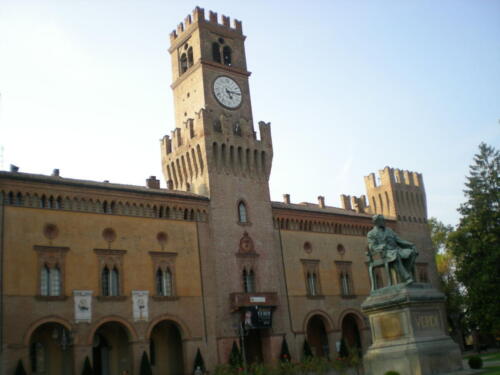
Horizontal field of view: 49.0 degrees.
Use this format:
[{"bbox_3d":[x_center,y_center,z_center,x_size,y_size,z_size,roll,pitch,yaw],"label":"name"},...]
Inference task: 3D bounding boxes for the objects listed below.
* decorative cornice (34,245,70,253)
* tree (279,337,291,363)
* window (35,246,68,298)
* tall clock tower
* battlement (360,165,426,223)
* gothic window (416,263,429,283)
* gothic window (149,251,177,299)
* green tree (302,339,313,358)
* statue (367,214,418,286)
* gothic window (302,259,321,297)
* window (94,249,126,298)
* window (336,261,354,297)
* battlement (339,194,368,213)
[{"bbox_3d":[-13.773,4.261,38.060,2.453,0.421,0.300,8,-22,-37],"label":"decorative cornice"},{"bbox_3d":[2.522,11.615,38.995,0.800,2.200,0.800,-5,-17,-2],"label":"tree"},{"bbox_3d":[-13.669,5.911,37.641,2.456,3.731,0.400,8,-22,-37],"label":"window"},{"bbox_3d":[-2.930,-0.057,53.179,7.942,35.306,7.942,8,-22,-37],"label":"tall clock tower"},{"bbox_3d":[18.067,1.515,66.567,6.726,6.346,3.648,8,-22,-37],"label":"battlement"},{"bbox_3d":[19.916,10.391,62.897,2.218,3.400,0.400,8,-22,-37],"label":"gothic window"},{"bbox_3d":[-5.774,5.841,36.432,1.850,3.150,0.400,8,-22,-37],"label":"gothic window"},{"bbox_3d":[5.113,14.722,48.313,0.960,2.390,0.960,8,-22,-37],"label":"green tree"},{"bbox_3d":[5.950,2.640,23.000,1.400,2.950,1.750,8,-22,-37],"label":"statue"},{"bbox_3d":[5.028,7.380,44.517,1.700,3.100,0.400,8,-22,-37],"label":"gothic window"},{"bbox_3d":[-8.702,5.427,34.239,1.900,3.100,0.400,8,-22,-37],"label":"window"},{"bbox_3d":[9.502,9.237,54.974,2.511,3.675,0.400,8,-22,-37],"label":"window"},{"bbox_3d":[11.162,1.741,58.627,2.600,1.800,1.400,8,-22,-37],"label":"battlement"}]

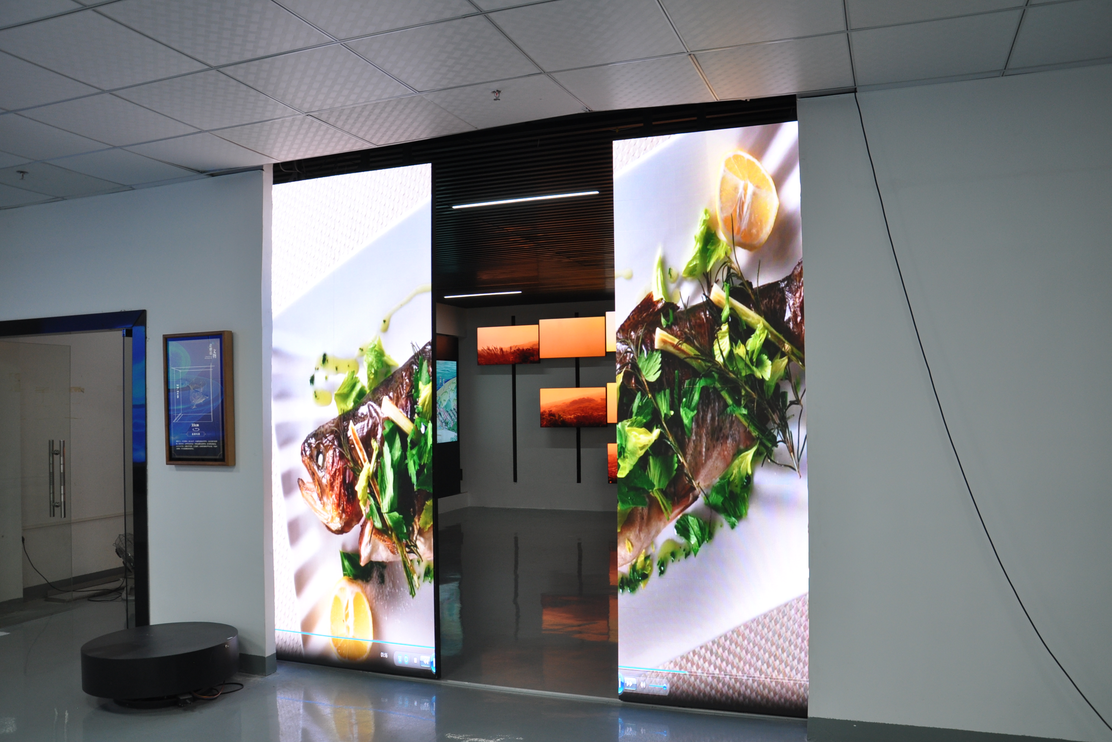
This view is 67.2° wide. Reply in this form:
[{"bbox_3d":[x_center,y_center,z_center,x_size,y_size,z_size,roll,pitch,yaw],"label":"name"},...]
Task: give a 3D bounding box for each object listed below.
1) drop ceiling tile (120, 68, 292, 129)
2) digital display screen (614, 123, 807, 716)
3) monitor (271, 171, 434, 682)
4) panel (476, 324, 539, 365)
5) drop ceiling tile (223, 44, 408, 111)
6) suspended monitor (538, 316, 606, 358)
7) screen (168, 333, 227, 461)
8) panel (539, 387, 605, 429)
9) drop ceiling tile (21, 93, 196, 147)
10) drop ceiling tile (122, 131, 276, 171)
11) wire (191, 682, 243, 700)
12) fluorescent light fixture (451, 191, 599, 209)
[{"bbox_3d":[-1.530,-1.194,3.695,0.585,0.020,0.585,-1,-2,20],"label":"drop ceiling tile"},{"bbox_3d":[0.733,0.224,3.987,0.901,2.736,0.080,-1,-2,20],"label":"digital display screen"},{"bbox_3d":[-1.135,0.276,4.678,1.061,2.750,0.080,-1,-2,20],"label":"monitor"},{"bbox_3d":[-0.658,-0.352,11.758,0.957,0.559,0.080,-1,-2,20],"label":"panel"},{"bbox_3d":[-0.980,-1.212,3.480,0.585,0.020,0.585,-1,-2,20],"label":"drop ceiling tile"},{"bbox_3d":[0.222,-0.444,11.209,0.955,0.545,0.060,-1,-2,20],"label":"suspended monitor"},{"bbox_3d":[-2.095,0.164,4.894,0.430,0.730,0.040,-1,-2,20],"label":"screen"},{"bbox_3d":[0.246,0.507,11.399,0.968,0.556,0.080,-1,-2,20],"label":"panel"},{"bbox_3d":[-2.087,-1.183,3.965,0.595,0.020,0.595,-1,-2,20],"label":"drop ceiling tile"},{"bbox_3d":[-1.889,-1.174,4.521,0.595,0.020,0.595,-1,-2,20],"label":"drop ceiling tile"},{"bbox_3d":[-1.811,1.711,4.476,0.190,0.035,0.210,-1,-2,20],"label":"wire"},{"bbox_3d":[-0.219,-1.159,5.672,1.074,0.050,0.060,-1,-2,20],"label":"fluorescent light fixture"}]

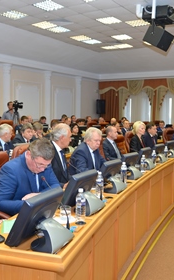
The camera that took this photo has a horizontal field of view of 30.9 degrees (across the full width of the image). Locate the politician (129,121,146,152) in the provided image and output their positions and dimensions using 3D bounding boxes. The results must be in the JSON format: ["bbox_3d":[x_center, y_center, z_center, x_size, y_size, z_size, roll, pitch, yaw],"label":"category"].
[{"bbox_3d":[1.010,0.365,5.424,0.750,1.320,0.480,4,5,28],"label":"politician"}]

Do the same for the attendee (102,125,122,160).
[{"bbox_3d":[0.486,0.460,4.477,0.750,1.260,0.500,4,5,26],"label":"attendee"}]

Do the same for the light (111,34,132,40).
[{"bbox_3d":[1.156,-3.462,10.541,0.600,0.080,0.600,5,6,35],"label":"light"}]

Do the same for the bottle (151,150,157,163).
[{"bbox_3d":[0.986,0.259,4.600,0.066,0.220,0.066,5,6,35],"label":"bottle"}]

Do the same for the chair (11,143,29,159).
[{"bbox_3d":[-0.348,0.595,3.079,0.700,1.180,0.660,3,5,24],"label":"chair"}]

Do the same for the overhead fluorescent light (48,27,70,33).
[{"bbox_3d":[-0.859,-3.413,9.714,0.600,0.080,0.600,5,6,35],"label":"overhead fluorescent light"}]

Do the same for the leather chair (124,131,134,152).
[{"bbox_3d":[0.990,0.418,5.455,0.700,1.180,0.640,4,6,26],"label":"leather chair"}]

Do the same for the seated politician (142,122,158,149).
[{"bbox_3d":[1.342,0.316,5.908,0.780,1.310,0.520,4,6,28],"label":"seated politician"}]

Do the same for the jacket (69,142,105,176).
[{"bbox_3d":[0.069,0.340,3.489,0.440,0.630,0.520,4,5,29],"label":"jacket"}]

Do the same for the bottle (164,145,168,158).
[{"bbox_3d":[1.245,0.211,4.916,0.066,0.220,0.066,5,6,35],"label":"bottle"}]

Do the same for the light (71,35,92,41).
[{"bbox_3d":[-0.162,-3.479,10.709,0.600,0.080,0.600,5,6,35],"label":"light"}]

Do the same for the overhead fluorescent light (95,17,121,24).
[{"bbox_3d":[0.601,-3.317,8.733,0.600,0.080,0.600,5,6,35],"label":"overhead fluorescent light"}]

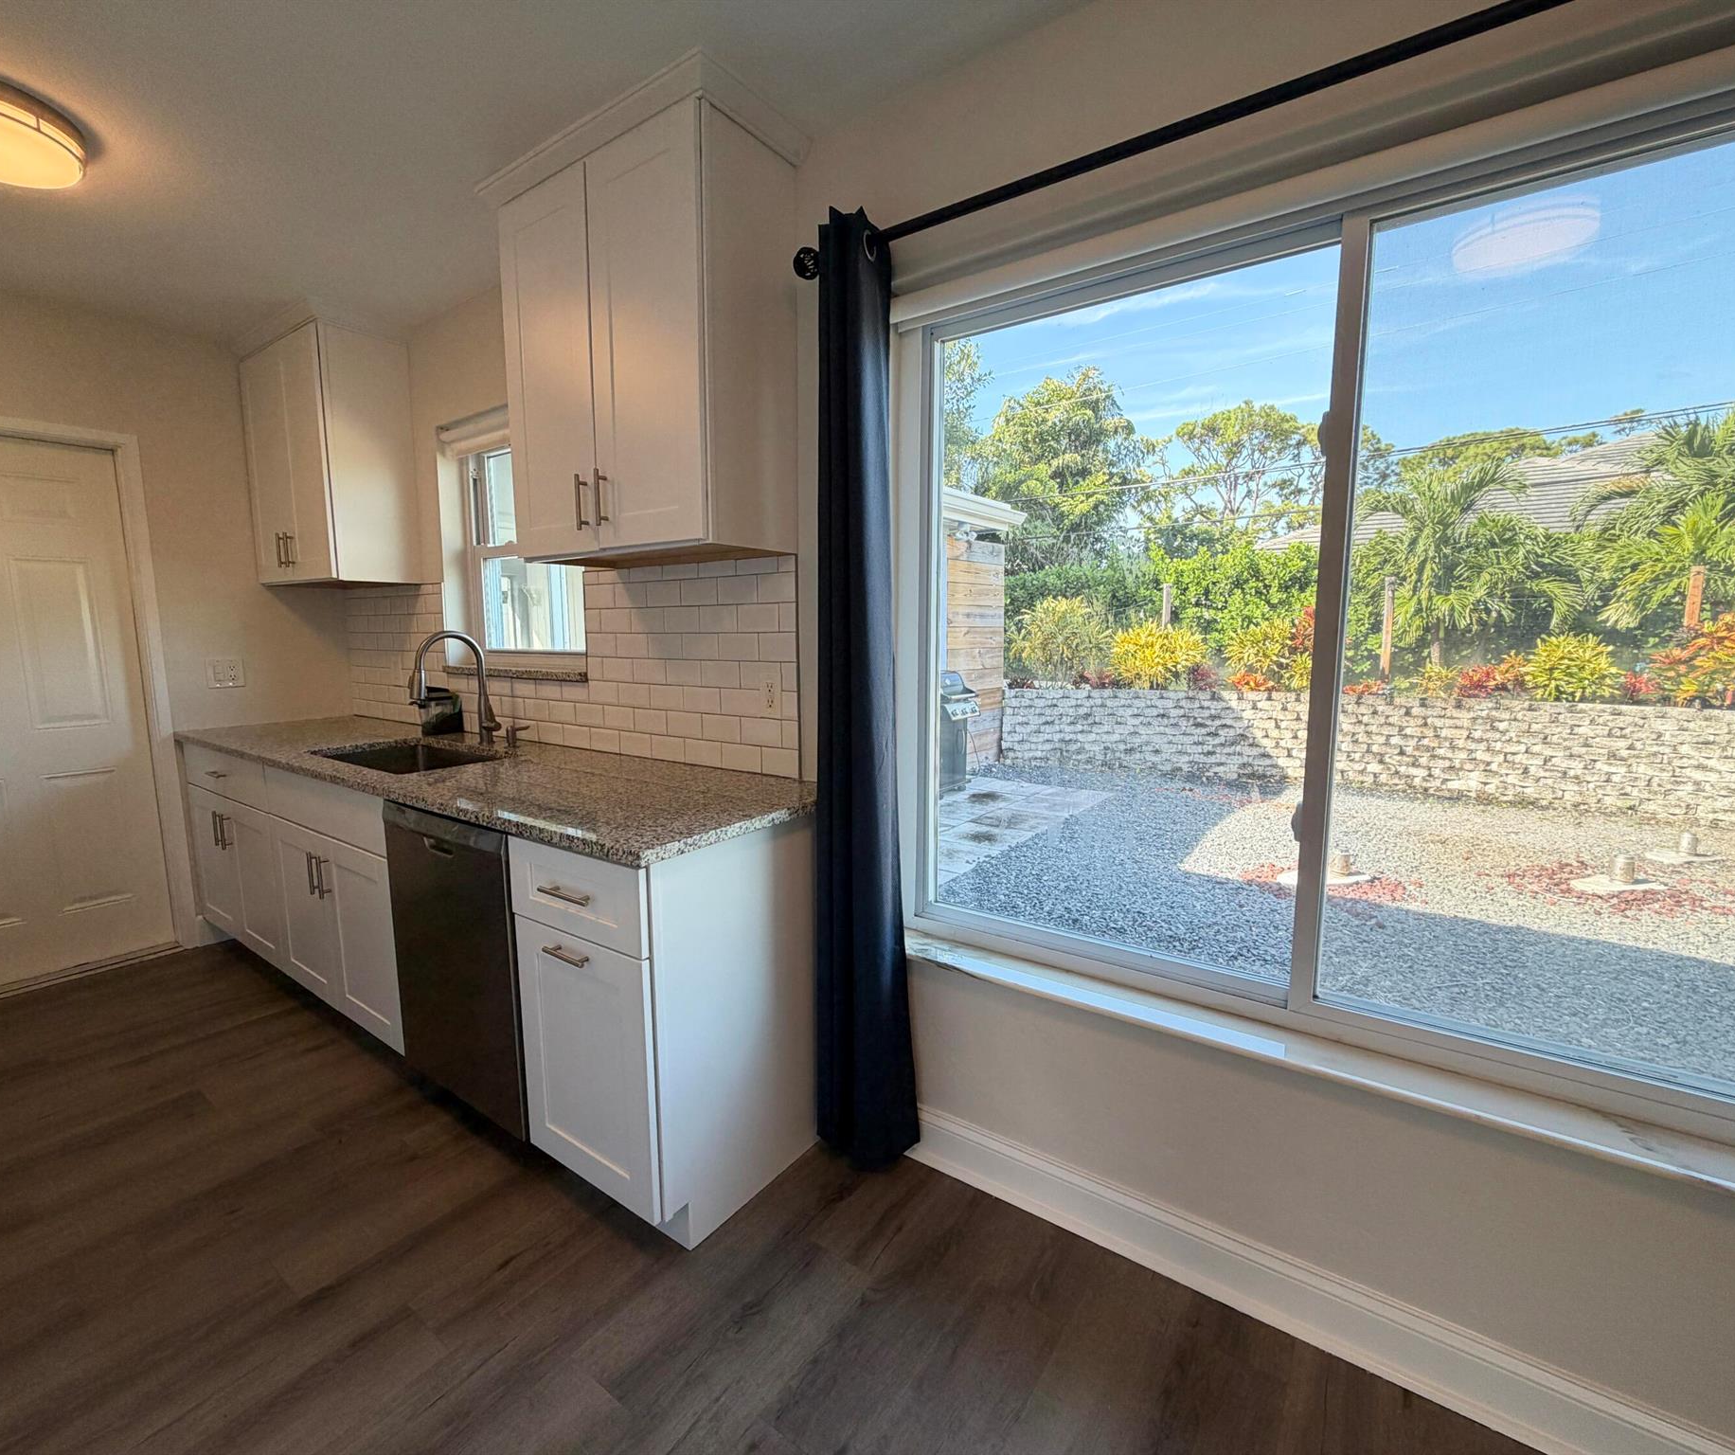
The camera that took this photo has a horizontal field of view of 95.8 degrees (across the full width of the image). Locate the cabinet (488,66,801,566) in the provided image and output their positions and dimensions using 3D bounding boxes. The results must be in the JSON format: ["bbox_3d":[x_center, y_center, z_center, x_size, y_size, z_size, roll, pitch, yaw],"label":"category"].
[{"bbox_3d":[-0.578,-0.917,2.028,0.787,0.936,0.337,5,9,36],"label":"cabinet"}]

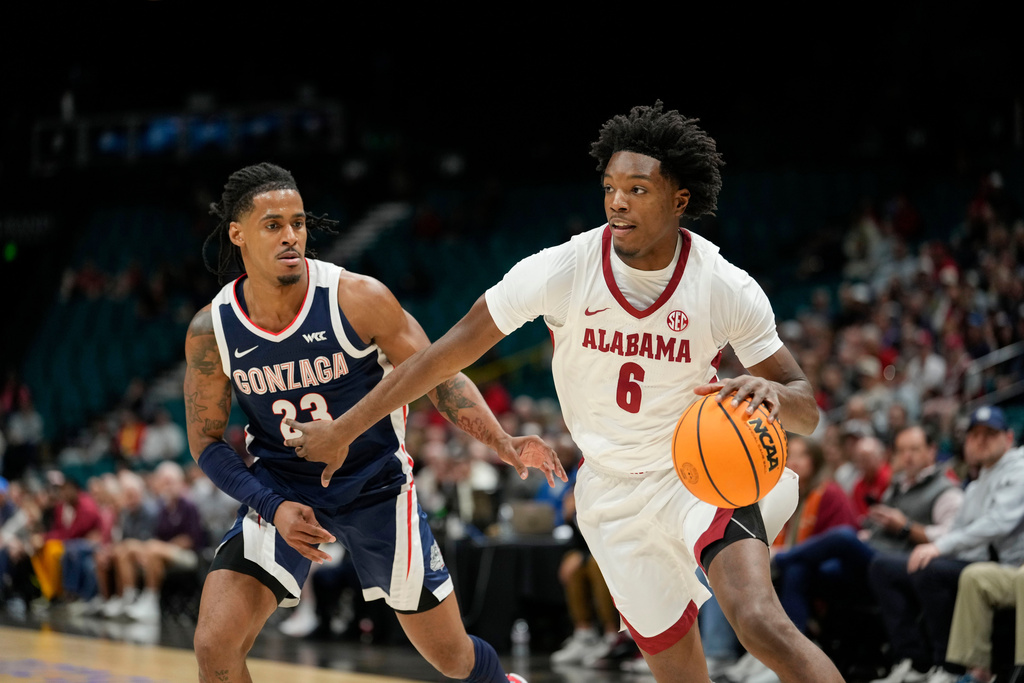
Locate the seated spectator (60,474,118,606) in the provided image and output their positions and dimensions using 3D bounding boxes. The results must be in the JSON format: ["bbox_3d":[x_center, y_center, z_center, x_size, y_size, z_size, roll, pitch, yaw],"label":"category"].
[{"bbox_3d":[-3.687,1.761,21.900,0.850,1.190,0.550,3,-5,-32],"label":"seated spectator"}]

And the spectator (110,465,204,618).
[{"bbox_3d":[-2.840,1.584,20.000,0.850,1.260,0.580,3,-5,-33],"label":"spectator"}]

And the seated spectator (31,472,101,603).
[{"bbox_3d":[-4.031,1.809,22.600,0.900,1.200,0.600,3,-5,-33],"label":"seated spectator"}]

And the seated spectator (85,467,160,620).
[{"bbox_3d":[-3.260,1.677,20.900,0.850,1.210,0.560,3,-5,-32],"label":"seated spectator"}]

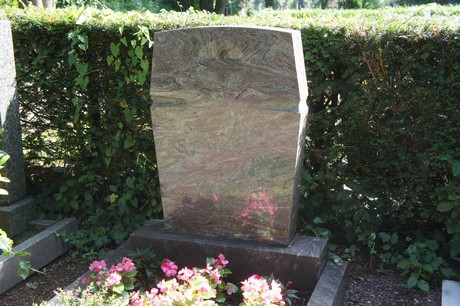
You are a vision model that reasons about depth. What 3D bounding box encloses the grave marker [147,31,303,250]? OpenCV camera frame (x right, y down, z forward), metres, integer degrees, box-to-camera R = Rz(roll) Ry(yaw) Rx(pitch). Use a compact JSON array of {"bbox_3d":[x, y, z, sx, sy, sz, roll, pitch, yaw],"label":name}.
[{"bbox_3d":[-0.007,-0.099,3.057,0.770,1.046,0.161,4,14,19],"label":"grave marker"}]

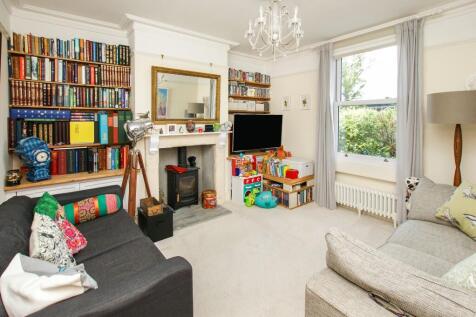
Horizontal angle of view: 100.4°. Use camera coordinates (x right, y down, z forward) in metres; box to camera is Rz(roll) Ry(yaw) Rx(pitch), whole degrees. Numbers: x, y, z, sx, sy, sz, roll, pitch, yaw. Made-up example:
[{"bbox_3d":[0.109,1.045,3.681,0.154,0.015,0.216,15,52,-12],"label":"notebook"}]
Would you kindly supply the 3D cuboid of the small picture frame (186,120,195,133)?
[{"bbox_3d":[-0.680,-0.454,2.839,0.109,0.172,0.083,-5,10,-33],"label":"small picture frame"}]

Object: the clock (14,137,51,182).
[{"bbox_3d":[-2.344,0.011,2.267,0.260,0.473,0.208,4,9,28],"label":"clock"}]

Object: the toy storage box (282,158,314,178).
[{"bbox_3d":[1.038,0.173,3.430,0.350,0.250,0.390,-5,8,-34],"label":"toy storage box"}]

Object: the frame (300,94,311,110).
[{"bbox_3d":[1.248,-1.019,3.640,0.026,0.276,0.208,-7,11,-41],"label":"frame"}]

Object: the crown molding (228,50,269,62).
[{"bbox_3d":[0.222,-2.068,4.000,1.050,0.090,0.090,-5,8,-34],"label":"crown molding"}]

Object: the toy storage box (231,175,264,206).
[{"bbox_3d":[0.143,0.529,3.330,0.390,0.420,0.370,-5,8,-34],"label":"toy storage box"}]

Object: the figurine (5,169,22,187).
[{"bbox_3d":[-2.343,0.198,2.070,0.106,0.161,0.104,-6,10,-38],"label":"figurine"}]

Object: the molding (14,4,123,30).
[{"bbox_3d":[-2.036,-1.739,2.454,1.009,0.083,0.094,-5,10,-33],"label":"molding"}]

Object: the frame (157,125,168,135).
[{"bbox_3d":[-0.990,-0.380,2.600,0.146,0.130,0.031,-6,10,-37],"label":"frame"}]

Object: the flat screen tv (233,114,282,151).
[{"bbox_3d":[0.361,-0.446,3.540,1.030,0.610,0.070,-4,8,-27],"label":"flat screen tv"}]

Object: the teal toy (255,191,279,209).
[{"bbox_3d":[0.451,0.644,3.140,0.330,0.210,0.280,-3,8,-23],"label":"teal toy"}]

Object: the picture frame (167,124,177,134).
[{"bbox_3d":[-0.929,-0.407,2.780,0.130,0.140,0.030,-5,8,-34],"label":"picture frame"}]

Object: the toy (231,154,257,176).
[{"bbox_3d":[0.104,0.122,3.450,0.430,0.300,0.200,-5,8,-34],"label":"toy"}]

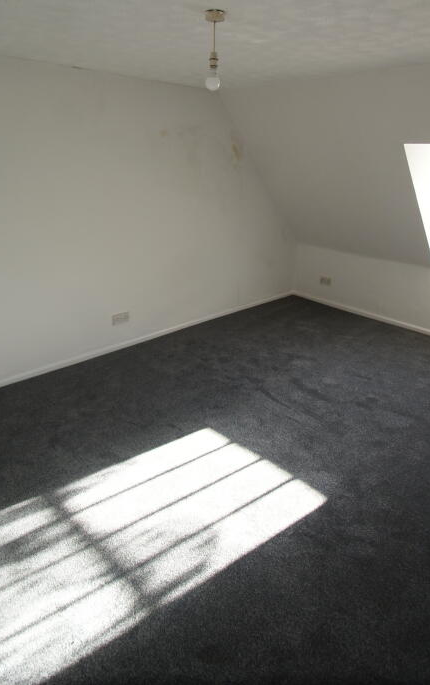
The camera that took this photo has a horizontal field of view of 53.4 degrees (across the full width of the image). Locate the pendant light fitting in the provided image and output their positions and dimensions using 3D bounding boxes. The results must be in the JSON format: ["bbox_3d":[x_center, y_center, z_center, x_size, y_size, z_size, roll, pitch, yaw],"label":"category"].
[{"bbox_3d":[0.000,-1.232,1.813,0.079,0.283,0.079,1,24,0],"label":"pendant light fitting"}]

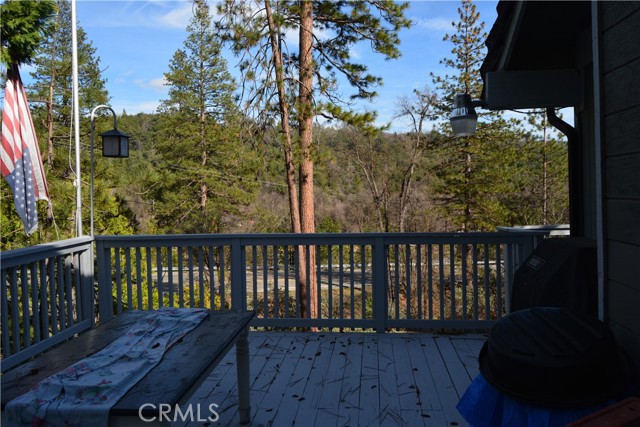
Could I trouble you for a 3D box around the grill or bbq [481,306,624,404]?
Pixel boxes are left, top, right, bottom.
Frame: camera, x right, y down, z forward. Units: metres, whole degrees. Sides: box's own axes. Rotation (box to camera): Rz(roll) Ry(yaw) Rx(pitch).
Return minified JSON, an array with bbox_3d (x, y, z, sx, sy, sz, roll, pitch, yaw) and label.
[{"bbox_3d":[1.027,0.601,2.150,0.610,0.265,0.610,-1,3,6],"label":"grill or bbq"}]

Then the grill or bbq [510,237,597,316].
[{"bbox_3d":[1.810,0.756,3.421,0.580,1.090,0.700,-1,3,6],"label":"grill or bbq"}]

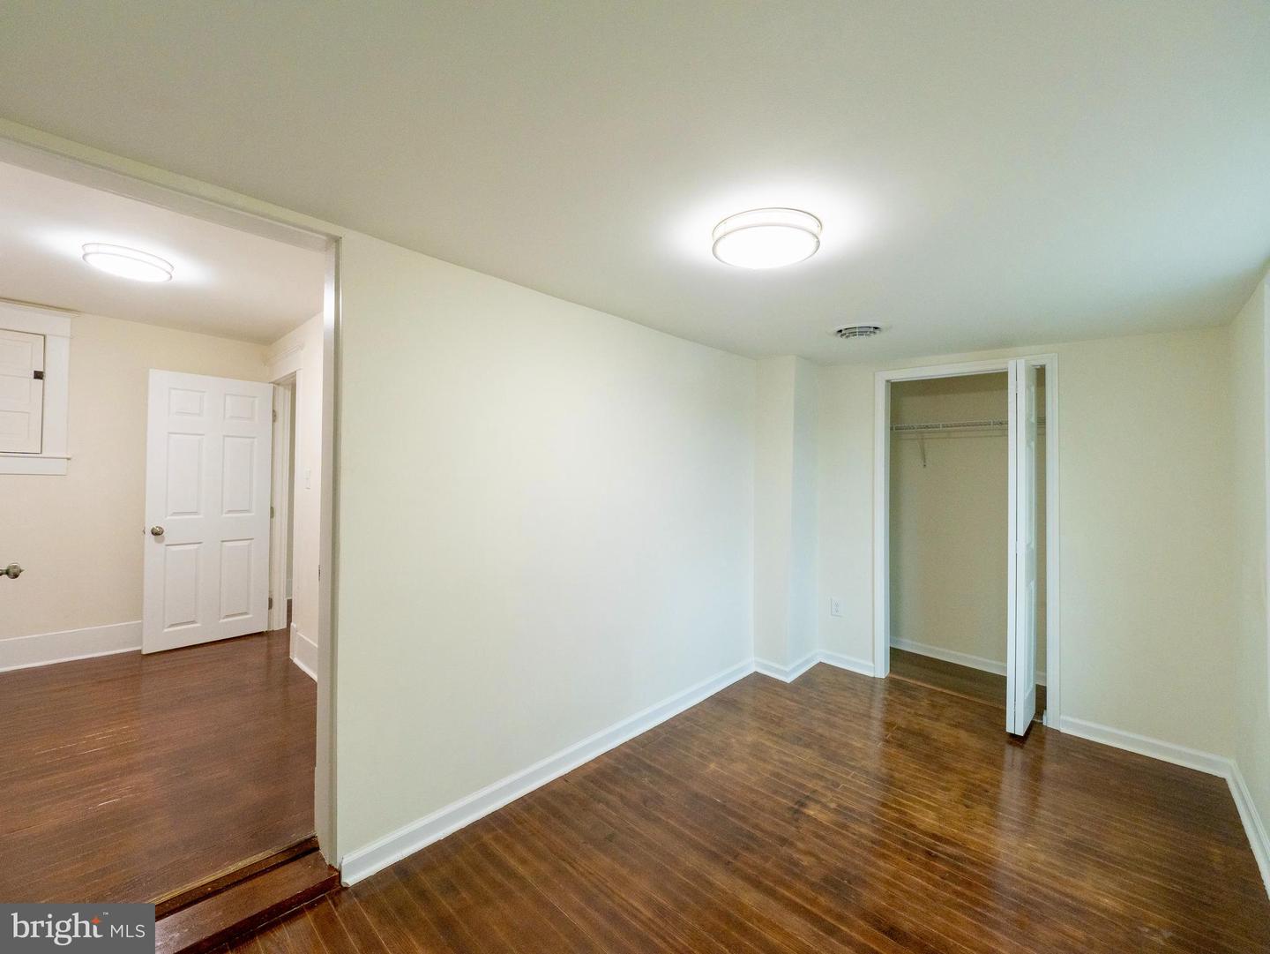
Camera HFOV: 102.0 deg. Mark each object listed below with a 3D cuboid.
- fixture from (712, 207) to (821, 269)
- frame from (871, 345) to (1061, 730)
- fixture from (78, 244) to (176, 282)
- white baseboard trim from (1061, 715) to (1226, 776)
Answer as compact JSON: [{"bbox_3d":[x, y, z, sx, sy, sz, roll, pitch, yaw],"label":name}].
[{"bbox_3d":[0.428,-0.774,1.692,0.345,0.080,0.345,1,0,0],"label":"fixture"},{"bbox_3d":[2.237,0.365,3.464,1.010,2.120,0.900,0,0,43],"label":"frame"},{"bbox_3d":[-2.627,-1.108,2.671,0.345,0.080,0.345,0,0,43],"label":"fixture"},{"bbox_3d":[2.600,1.394,2.645,0.620,0.090,0.022,0,0,43],"label":"white baseboard trim"}]

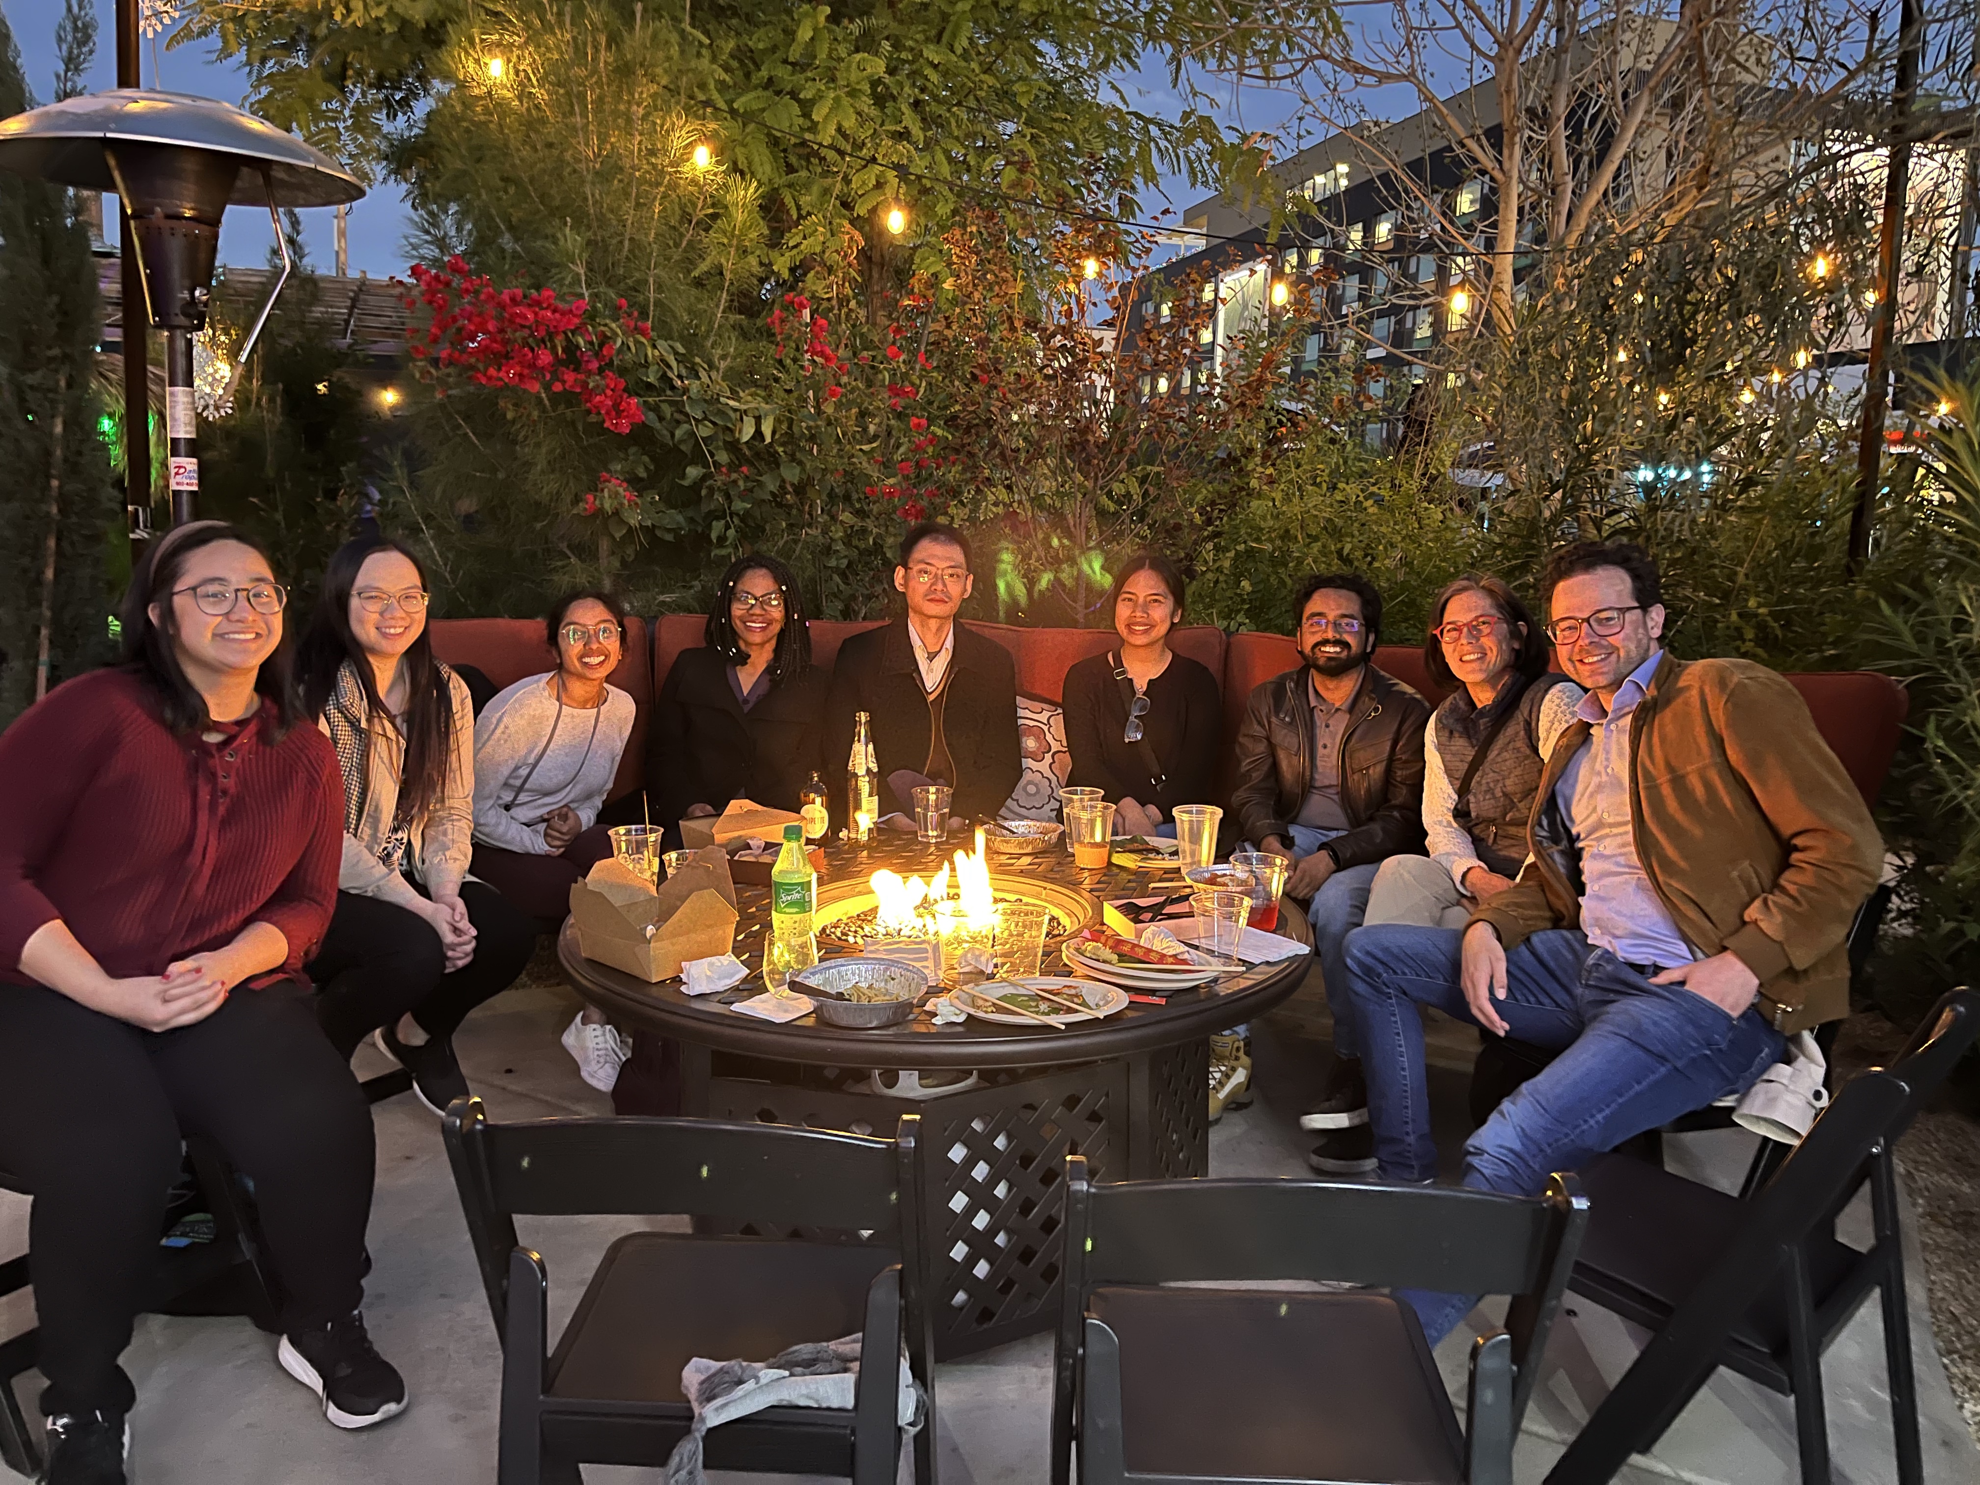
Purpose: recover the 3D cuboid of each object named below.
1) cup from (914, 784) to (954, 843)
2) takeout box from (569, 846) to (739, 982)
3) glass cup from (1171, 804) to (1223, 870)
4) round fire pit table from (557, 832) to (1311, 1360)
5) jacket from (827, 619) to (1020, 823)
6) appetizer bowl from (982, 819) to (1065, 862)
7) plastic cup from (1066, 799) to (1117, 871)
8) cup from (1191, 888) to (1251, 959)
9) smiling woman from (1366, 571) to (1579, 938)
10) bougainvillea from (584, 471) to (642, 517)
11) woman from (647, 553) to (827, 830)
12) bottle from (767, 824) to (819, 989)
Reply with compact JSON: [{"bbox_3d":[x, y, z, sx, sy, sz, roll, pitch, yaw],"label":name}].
[{"bbox_3d":[-0.126,0.158,3.285,0.088,0.113,0.088,0,9,-2],"label":"cup"},{"bbox_3d":[-0.515,0.262,2.310,0.200,0.140,0.200,9,12,41],"label":"takeout box"},{"bbox_3d":[0.416,0.200,2.992,0.100,0.129,0.100,2,9,8],"label":"glass cup"},{"bbox_3d":[-0.092,0.597,2.749,1.330,0.580,1.330,0,9,0],"label":"round fire pit table"},{"bbox_3d":[-0.150,-0.022,3.453,0.460,0.550,0.350,1,9,-2],"label":"jacket"},{"bbox_3d":[0.069,0.200,3.048,0.168,0.043,0.168,1,9,0],"label":"appetizer bowl"},{"bbox_3d":[0.197,0.184,2.924,0.098,0.120,0.098,1,9,0],"label":"plastic cup"},{"bbox_3d":[0.364,0.290,2.368,0.096,0.098,0.096,1,9,0],"label":"cup"},{"bbox_3d":[0.955,0.257,3.030,0.750,1.210,0.520,-5,11,-31],"label":"smiling woman"},{"bbox_3d":[-1.077,-0.711,4.244,0.170,0.130,0.140,-1,10,-14],"label":"bougainvillea"},{"bbox_3d":[-0.593,0.134,3.702,0.500,1.182,0.760,-2,10,-12],"label":"woman"},{"bbox_3d":[-0.313,0.249,2.369,0.062,0.228,0.062,-1,9,-8],"label":"bottle"}]

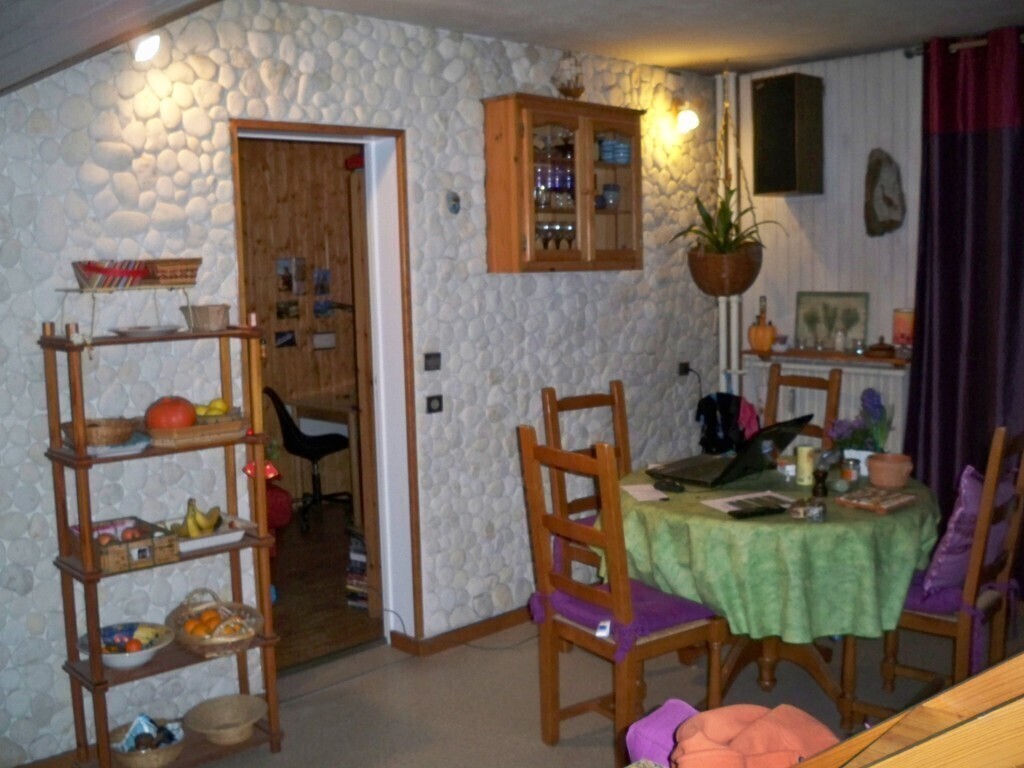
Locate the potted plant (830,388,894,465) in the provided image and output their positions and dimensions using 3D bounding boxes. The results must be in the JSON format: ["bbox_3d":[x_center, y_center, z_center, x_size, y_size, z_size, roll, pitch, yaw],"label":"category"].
[{"bbox_3d":[1.168,0.159,3.470,0.210,0.305,0.170,1,7,19],"label":"potted plant"}]

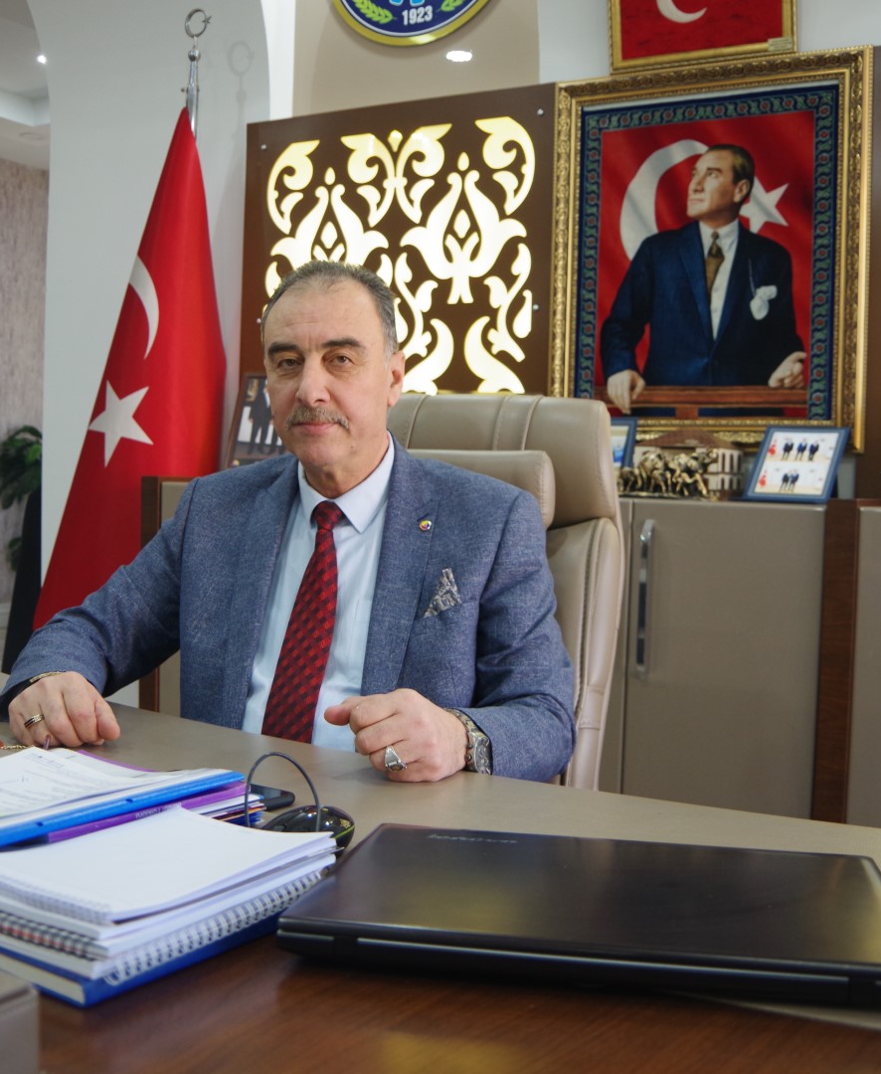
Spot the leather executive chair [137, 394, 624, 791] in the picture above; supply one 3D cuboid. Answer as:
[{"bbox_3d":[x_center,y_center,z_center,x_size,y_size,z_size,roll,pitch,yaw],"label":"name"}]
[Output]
[{"bbox_3d":[-0.080,0.385,1.510,0.660,1.180,0.700,3,3,20],"label":"leather executive chair"}]

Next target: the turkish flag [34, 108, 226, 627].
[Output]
[{"bbox_3d":[-0.944,-0.453,3.625,0.560,1.600,0.260,3,3,26],"label":"turkish flag"}]

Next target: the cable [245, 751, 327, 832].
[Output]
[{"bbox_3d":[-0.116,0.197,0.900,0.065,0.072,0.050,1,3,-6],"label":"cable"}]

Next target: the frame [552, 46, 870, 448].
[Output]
[{"bbox_3d":[0.660,-0.698,3.040,0.768,0.943,0.055,3,3,24],"label":"frame"}]

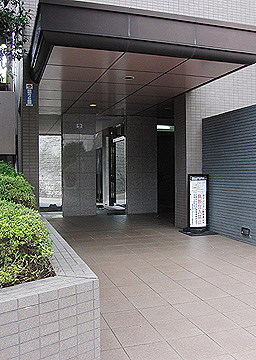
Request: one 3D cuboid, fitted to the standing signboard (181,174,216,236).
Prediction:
[{"bbox_3d":[1.215,0.413,6.197,0.490,1.015,0.460,-1,1,-17],"label":"standing signboard"}]

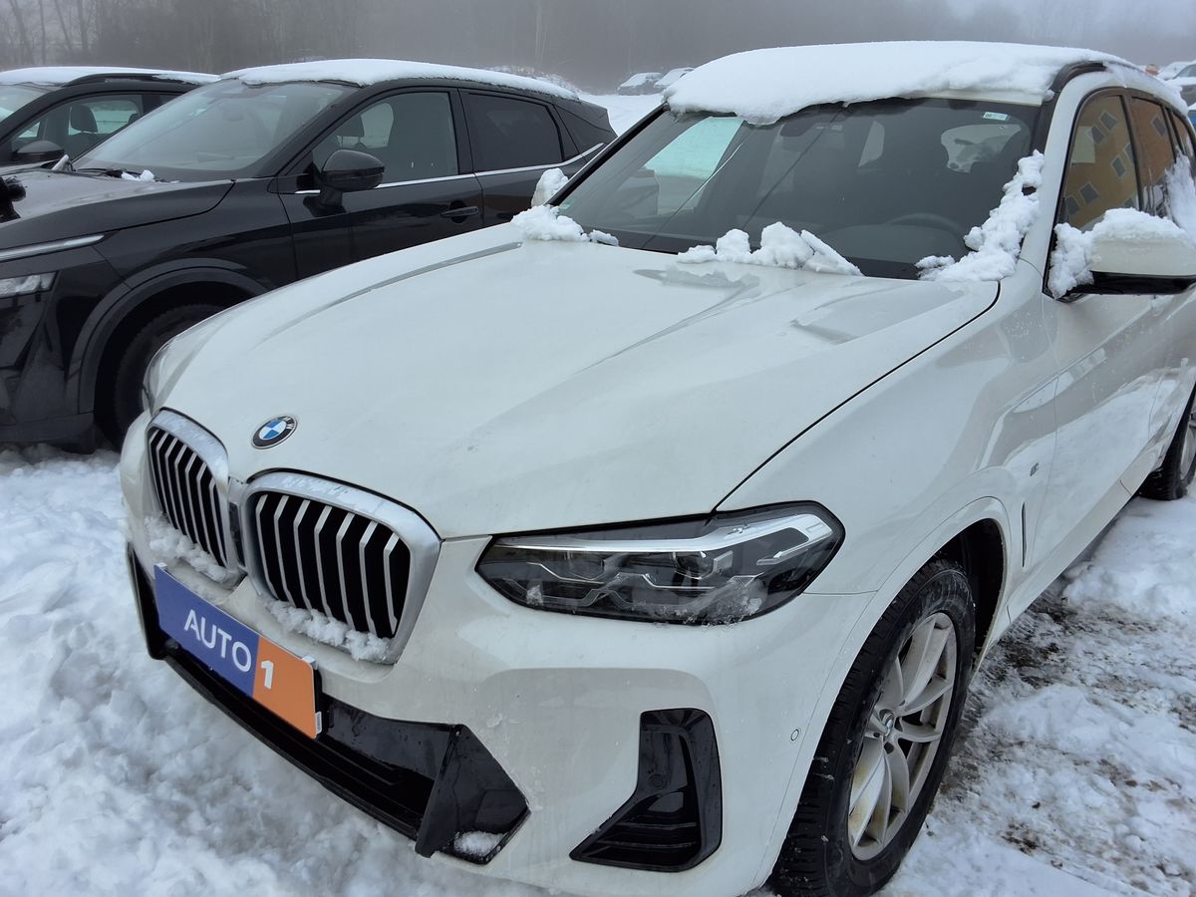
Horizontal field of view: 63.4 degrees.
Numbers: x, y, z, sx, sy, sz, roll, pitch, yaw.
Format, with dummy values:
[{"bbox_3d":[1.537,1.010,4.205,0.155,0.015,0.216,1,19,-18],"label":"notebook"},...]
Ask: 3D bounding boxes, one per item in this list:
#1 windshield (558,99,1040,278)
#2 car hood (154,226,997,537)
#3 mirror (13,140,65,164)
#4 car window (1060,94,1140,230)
[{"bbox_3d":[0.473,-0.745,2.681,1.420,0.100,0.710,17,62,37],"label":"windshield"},{"bbox_3d":[-0.143,-0.239,2.091,1.560,0.310,1.400,17,24,37],"label":"car hood"},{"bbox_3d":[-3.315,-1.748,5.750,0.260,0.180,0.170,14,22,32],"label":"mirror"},{"bbox_3d":[1.290,-0.691,2.502,0.080,0.460,0.980,-11,6,43],"label":"car window"}]

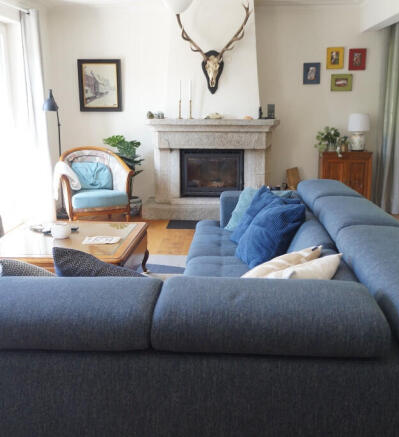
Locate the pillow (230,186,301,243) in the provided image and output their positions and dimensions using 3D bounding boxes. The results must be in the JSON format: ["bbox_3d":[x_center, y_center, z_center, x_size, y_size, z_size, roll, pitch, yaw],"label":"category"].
[{"bbox_3d":[0.419,0.014,3.192,0.160,0.440,0.440,31,-5,-30],"label":"pillow"}]

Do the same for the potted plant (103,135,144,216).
[{"bbox_3d":[-0.936,-0.529,6.110,0.508,1.005,0.480,1,13,5],"label":"potted plant"}]

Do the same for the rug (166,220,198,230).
[{"bbox_3d":[0.040,0.076,5.659,0.800,0.010,0.468,1,13,5],"label":"rug"}]

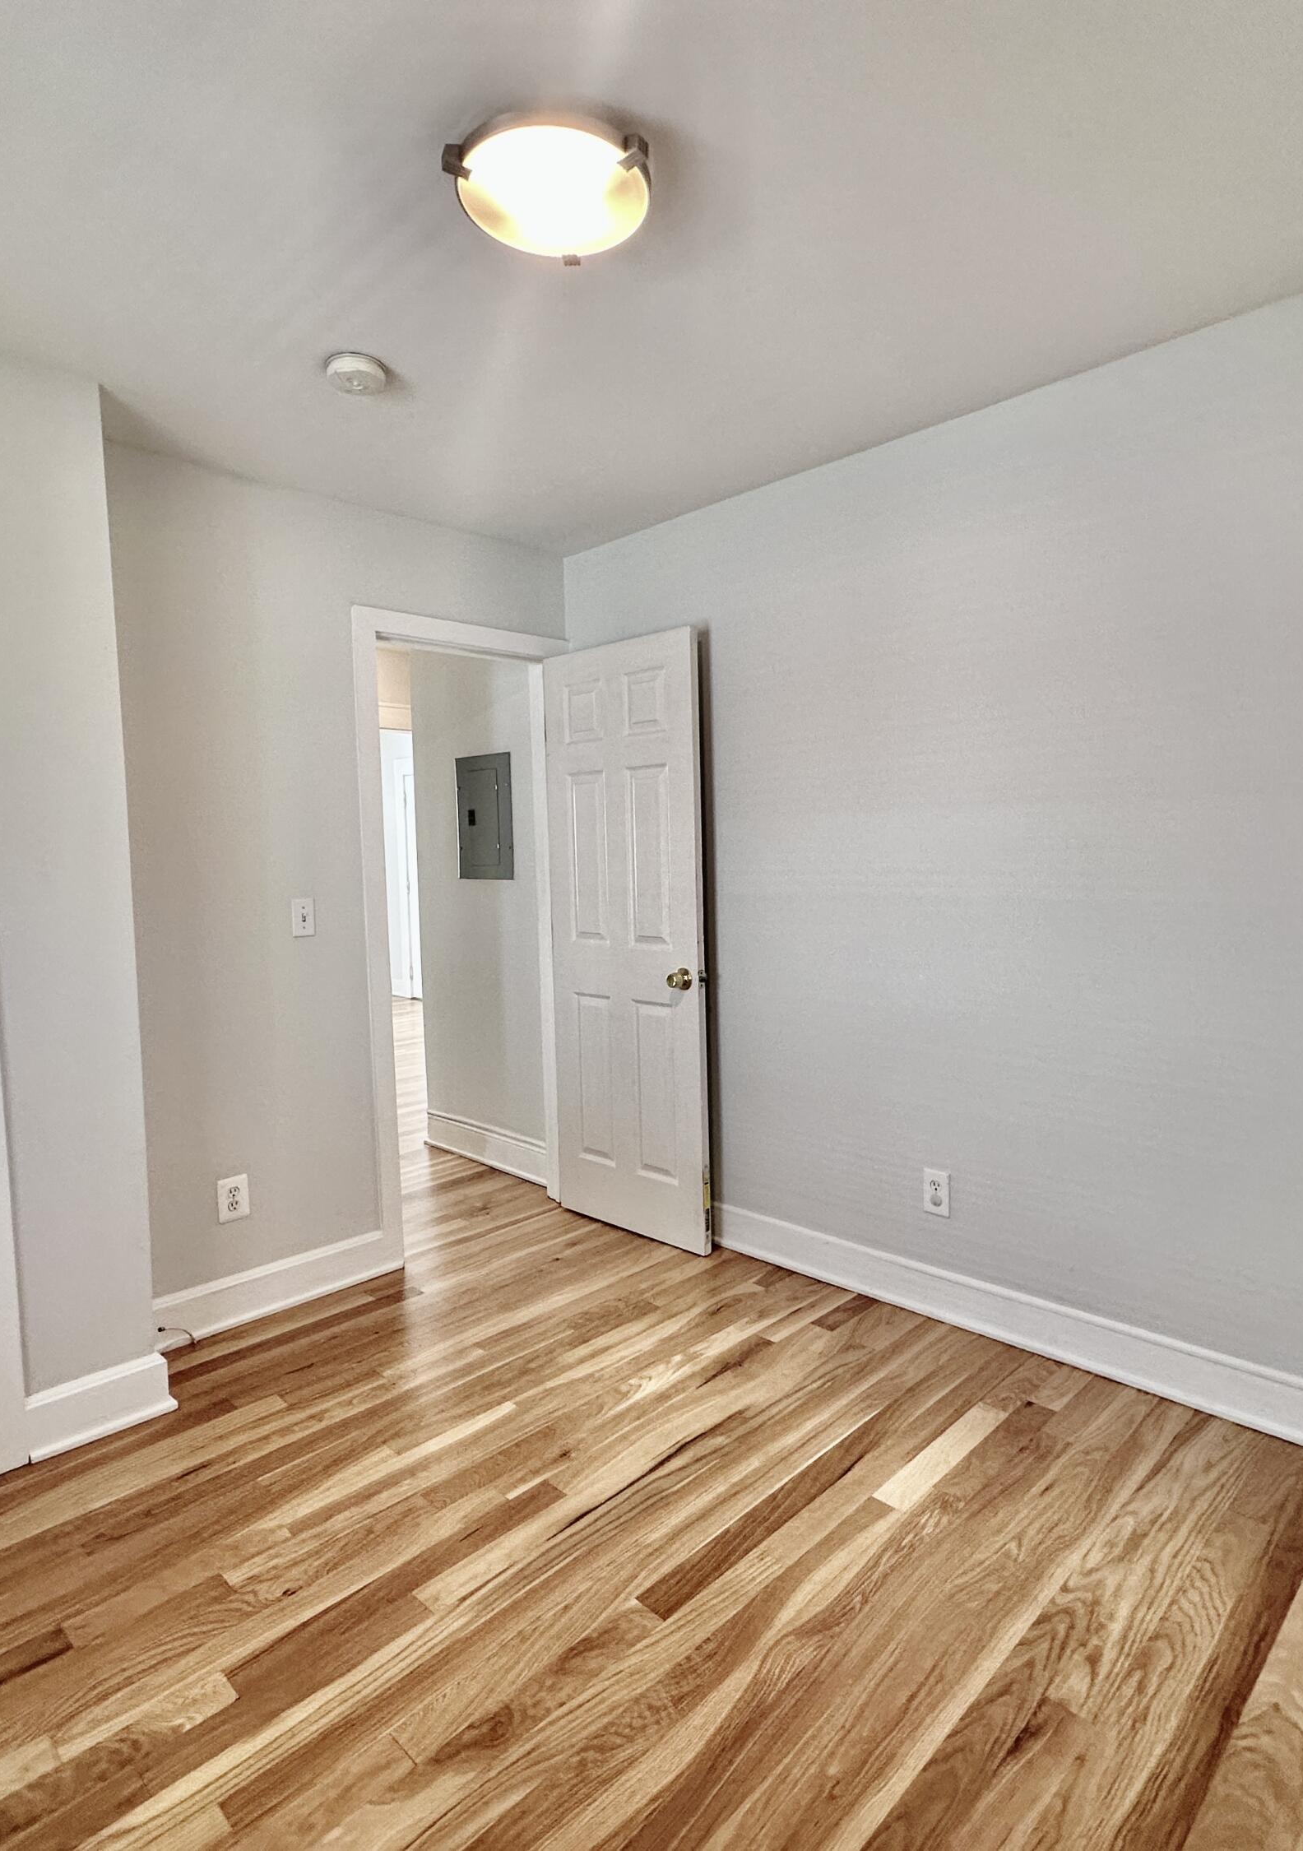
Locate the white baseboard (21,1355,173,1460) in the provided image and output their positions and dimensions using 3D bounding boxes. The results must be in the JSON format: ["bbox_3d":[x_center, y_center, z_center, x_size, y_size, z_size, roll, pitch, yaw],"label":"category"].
[{"bbox_3d":[-1.280,1.118,2.333,0.305,0.139,0.033,-5,5,-45],"label":"white baseboard"}]

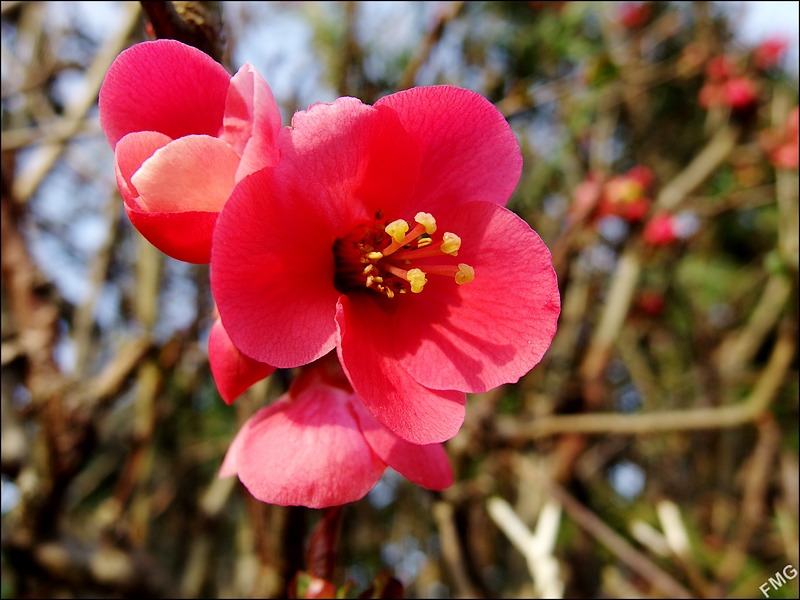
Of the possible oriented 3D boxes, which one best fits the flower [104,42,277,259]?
[{"bbox_3d":[-0.029,-0.021,0.092,0.026,0.029,0.025,0,-27,8],"label":"flower"}]

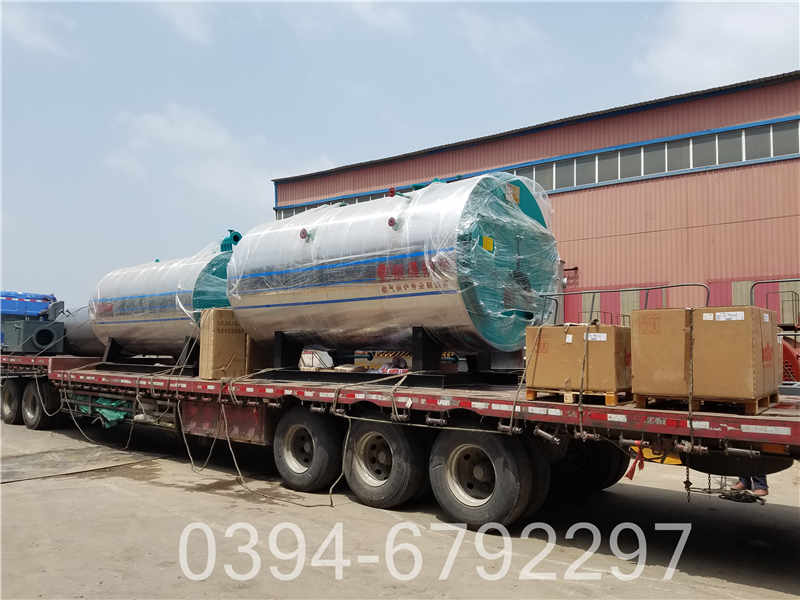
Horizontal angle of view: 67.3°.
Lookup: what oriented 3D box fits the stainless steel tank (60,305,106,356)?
[{"bbox_3d":[-7.882,0.726,15.105,2.400,1.350,1.350,-4,-6,40],"label":"stainless steel tank"}]

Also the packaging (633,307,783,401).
[{"bbox_3d":[2.691,0.453,5.268,0.905,0.705,1.080,-4,-6,40],"label":"packaging"}]

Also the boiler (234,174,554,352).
[{"bbox_3d":[-0.265,-0.338,8.778,4.500,2.270,2.250,-4,-6,40],"label":"boiler"}]

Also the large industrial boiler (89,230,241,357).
[{"bbox_3d":[-4.321,0.088,12.208,4.250,2.120,2.000,-4,-6,40],"label":"large industrial boiler"}]

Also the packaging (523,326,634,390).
[{"bbox_3d":[1.804,0.565,5.818,0.860,0.565,0.780,-4,-6,40],"label":"packaging"}]

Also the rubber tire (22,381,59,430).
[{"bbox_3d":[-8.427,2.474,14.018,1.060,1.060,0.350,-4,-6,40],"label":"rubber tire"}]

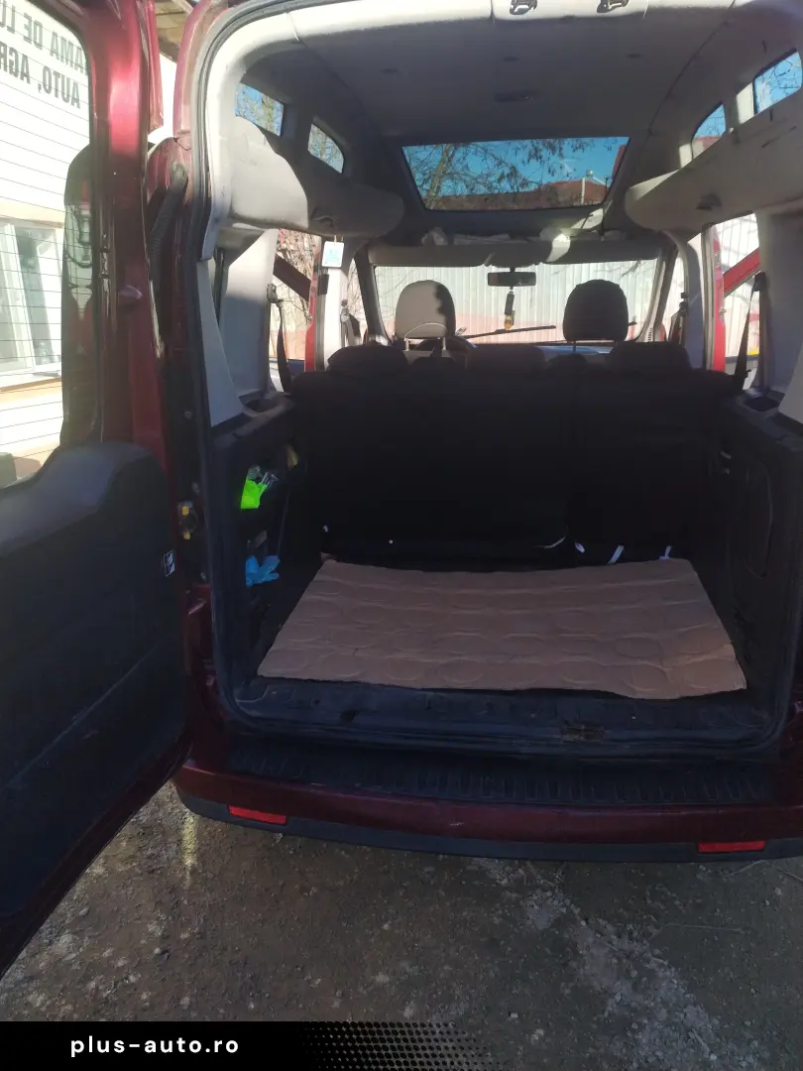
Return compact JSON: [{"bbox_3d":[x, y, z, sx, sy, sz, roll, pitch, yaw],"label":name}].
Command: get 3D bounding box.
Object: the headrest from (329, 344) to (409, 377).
[{"bbox_3d":[-0.102,-0.518,2.545,0.250,0.150,0.110,1,26,8],"label":"headrest"}]

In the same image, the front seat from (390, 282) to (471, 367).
[{"bbox_3d":[0.162,-0.649,3.829,0.500,1.080,0.800,1,18,8],"label":"front seat"}]

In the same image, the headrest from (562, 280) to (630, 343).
[{"bbox_3d":[0.788,-0.908,3.260,0.258,0.240,0.120,1,26,8],"label":"headrest"}]

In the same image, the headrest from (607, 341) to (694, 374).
[{"bbox_3d":[0.748,-0.501,2.435,0.250,0.150,0.110,1,26,8],"label":"headrest"}]

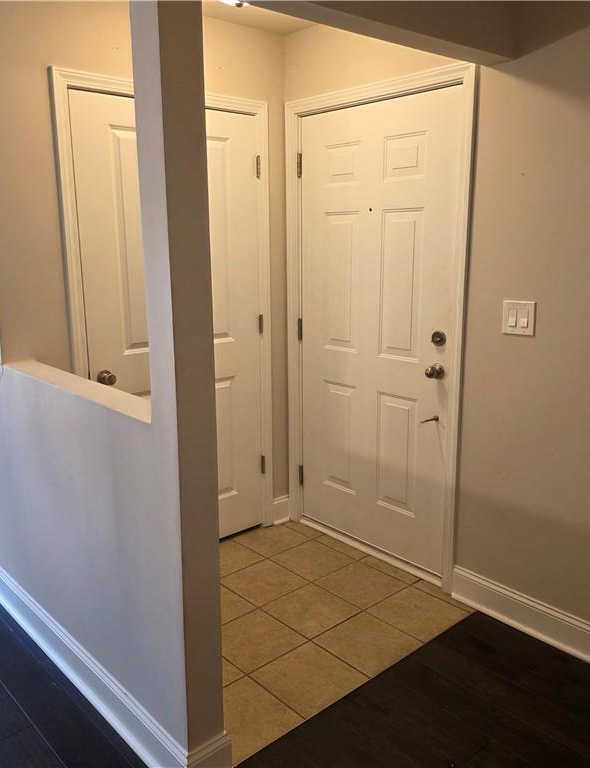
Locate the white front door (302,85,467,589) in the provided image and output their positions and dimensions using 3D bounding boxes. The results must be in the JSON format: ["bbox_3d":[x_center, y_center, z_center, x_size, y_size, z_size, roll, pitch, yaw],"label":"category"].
[{"bbox_3d":[0.355,-0.213,3.112,0.050,2.030,0.910,-11,16,-41],"label":"white front door"}]

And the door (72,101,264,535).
[{"bbox_3d":[-0.512,-0.204,3.106,1.015,2.153,0.080,-11,16,-41],"label":"door"}]

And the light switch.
[{"bbox_3d":[0.828,-0.242,2.526,0.014,0.122,0.126,-11,16,-41],"label":"light switch"}]

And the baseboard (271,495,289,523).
[{"bbox_3d":[-0.071,0.696,3.666,0.125,0.153,0.022,-11,16,-41],"label":"baseboard"}]

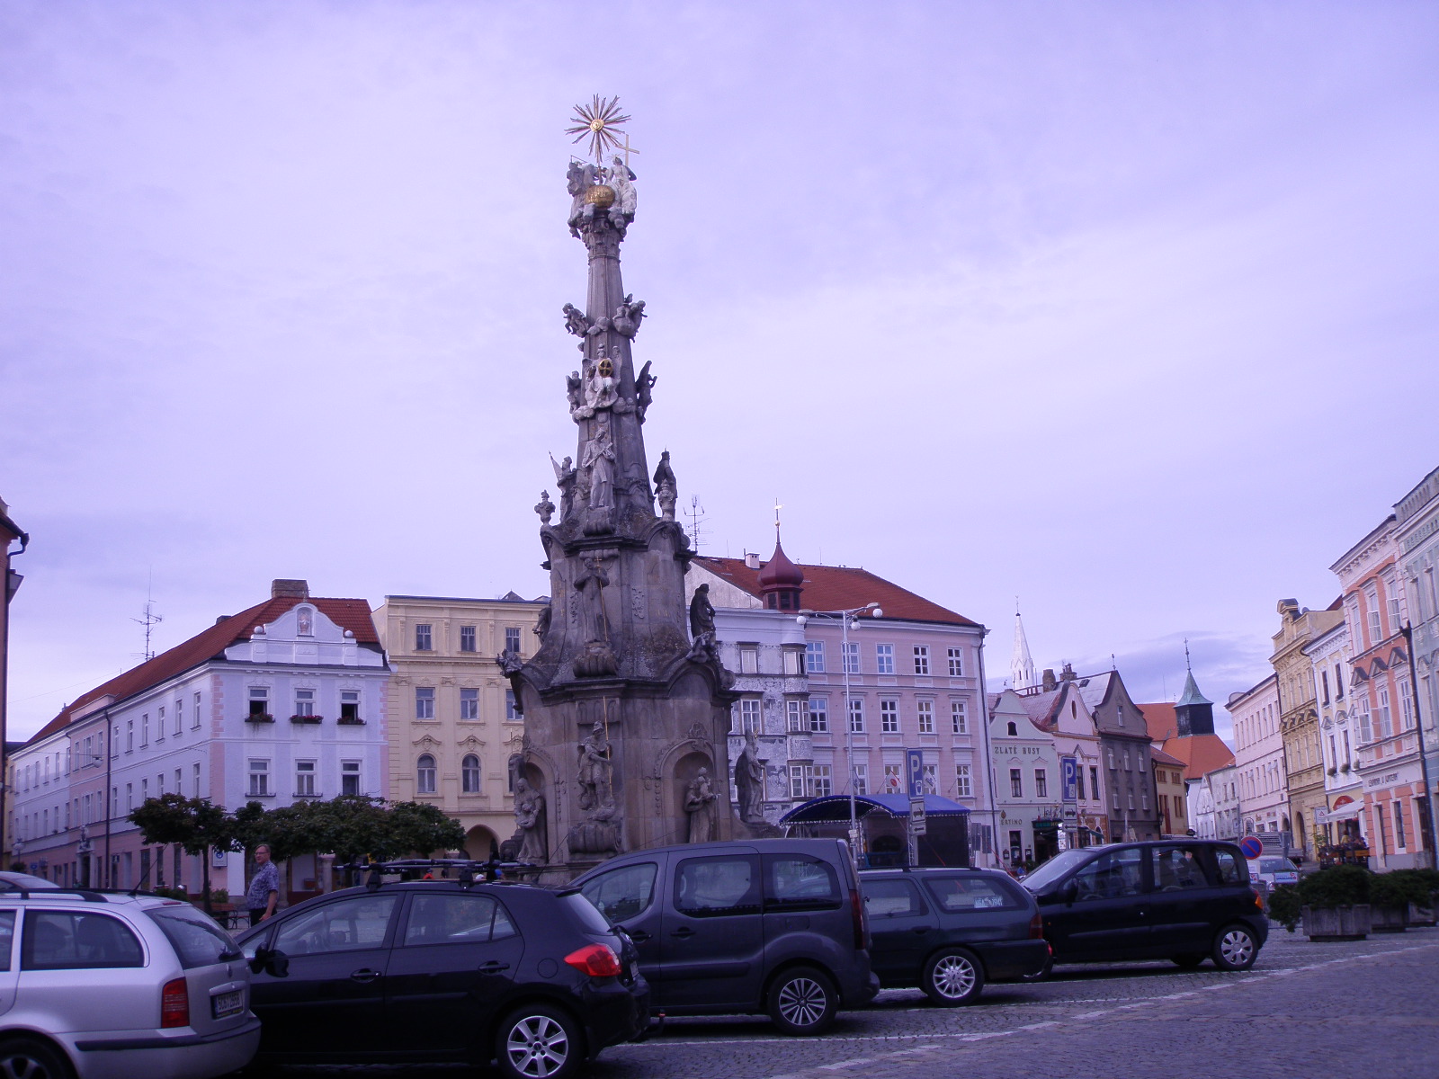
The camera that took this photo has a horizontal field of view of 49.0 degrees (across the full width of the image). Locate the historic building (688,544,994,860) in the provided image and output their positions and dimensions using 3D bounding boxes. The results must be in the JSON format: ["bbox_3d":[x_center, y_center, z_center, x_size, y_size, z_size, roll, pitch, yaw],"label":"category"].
[{"bbox_3d":[3.344,11.282,100.349,22.300,20.400,16.000,5,-14,-30],"label":"historic building"}]

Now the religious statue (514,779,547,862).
[{"bbox_3d":[-4.176,6.190,34.823,0.650,1.830,0.750,10,-17,-44],"label":"religious statue"}]

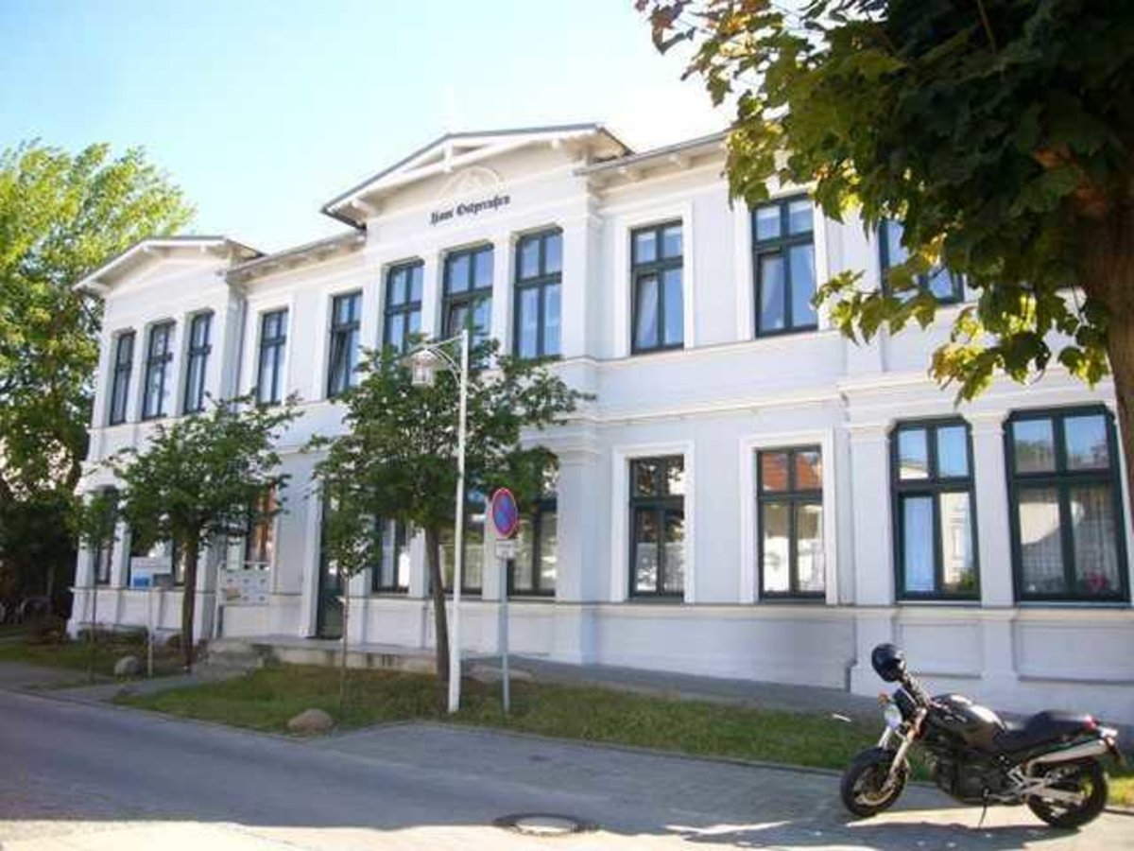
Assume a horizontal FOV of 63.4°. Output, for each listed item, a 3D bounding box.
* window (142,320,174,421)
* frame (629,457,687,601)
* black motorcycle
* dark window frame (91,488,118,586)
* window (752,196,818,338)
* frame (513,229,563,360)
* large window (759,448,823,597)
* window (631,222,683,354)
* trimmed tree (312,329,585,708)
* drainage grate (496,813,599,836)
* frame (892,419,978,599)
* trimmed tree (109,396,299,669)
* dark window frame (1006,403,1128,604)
[{"bbox_3d":[-9.466,-1.303,21.344,1.046,2.214,0.150,-6,-11,31],"label":"window"},{"bbox_3d":[1.413,1.589,14.553,0.964,2.184,0.150,-6,-12,32],"label":"frame"},{"bbox_3d":[3.108,2.404,7.016,2.060,1.240,0.750,-1,-10,10],"label":"black motorcycle"},{"bbox_3d":[-11.101,2.655,22.031,0.822,2.283,0.150,-6,-12,32],"label":"dark window frame"},{"bbox_3d":[3.326,-2.454,13.998,0.998,2.181,0.150,-6,-11,31],"label":"window"},{"bbox_3d":[-0.503,-2.299,16.053,0.983,2.283,0.150,-6,-12,32],"label":"frame"},{"bbox_3d":[3.255,1.416,13.353,1.002,2.194,0.150,-6,-11,31],"label":"large window"},{"bbox_3d":[1.495,-2.292,15.232,0.956,2.171,0.150,-6,-12,32],"label":"window"},{"bbox_3d":[-1.558,1.179,11.978,3.552,4.709,3.552,2,-10,-7],"label":"trimmed tree"},{"bbox_3d":[-0.166,2.962,6.839,0.750,0.040,0.750,1,-10,0],"label":"drainage grate"},{"bbox_3d":[4.788,1.072,11.948,1.052,2.358,0.150,-6,-11,31],"label":"frame"},{"bbox_3d":[-6.355,1.778,16.007,3.110,4.664,3.110,5,-11,-21],"label":"trimmed tree"},{"bbox_3d":[6.062,0.947,11.168,1.236,2.352,0.150,-6,-11,31],"label":"dark window frame"}]

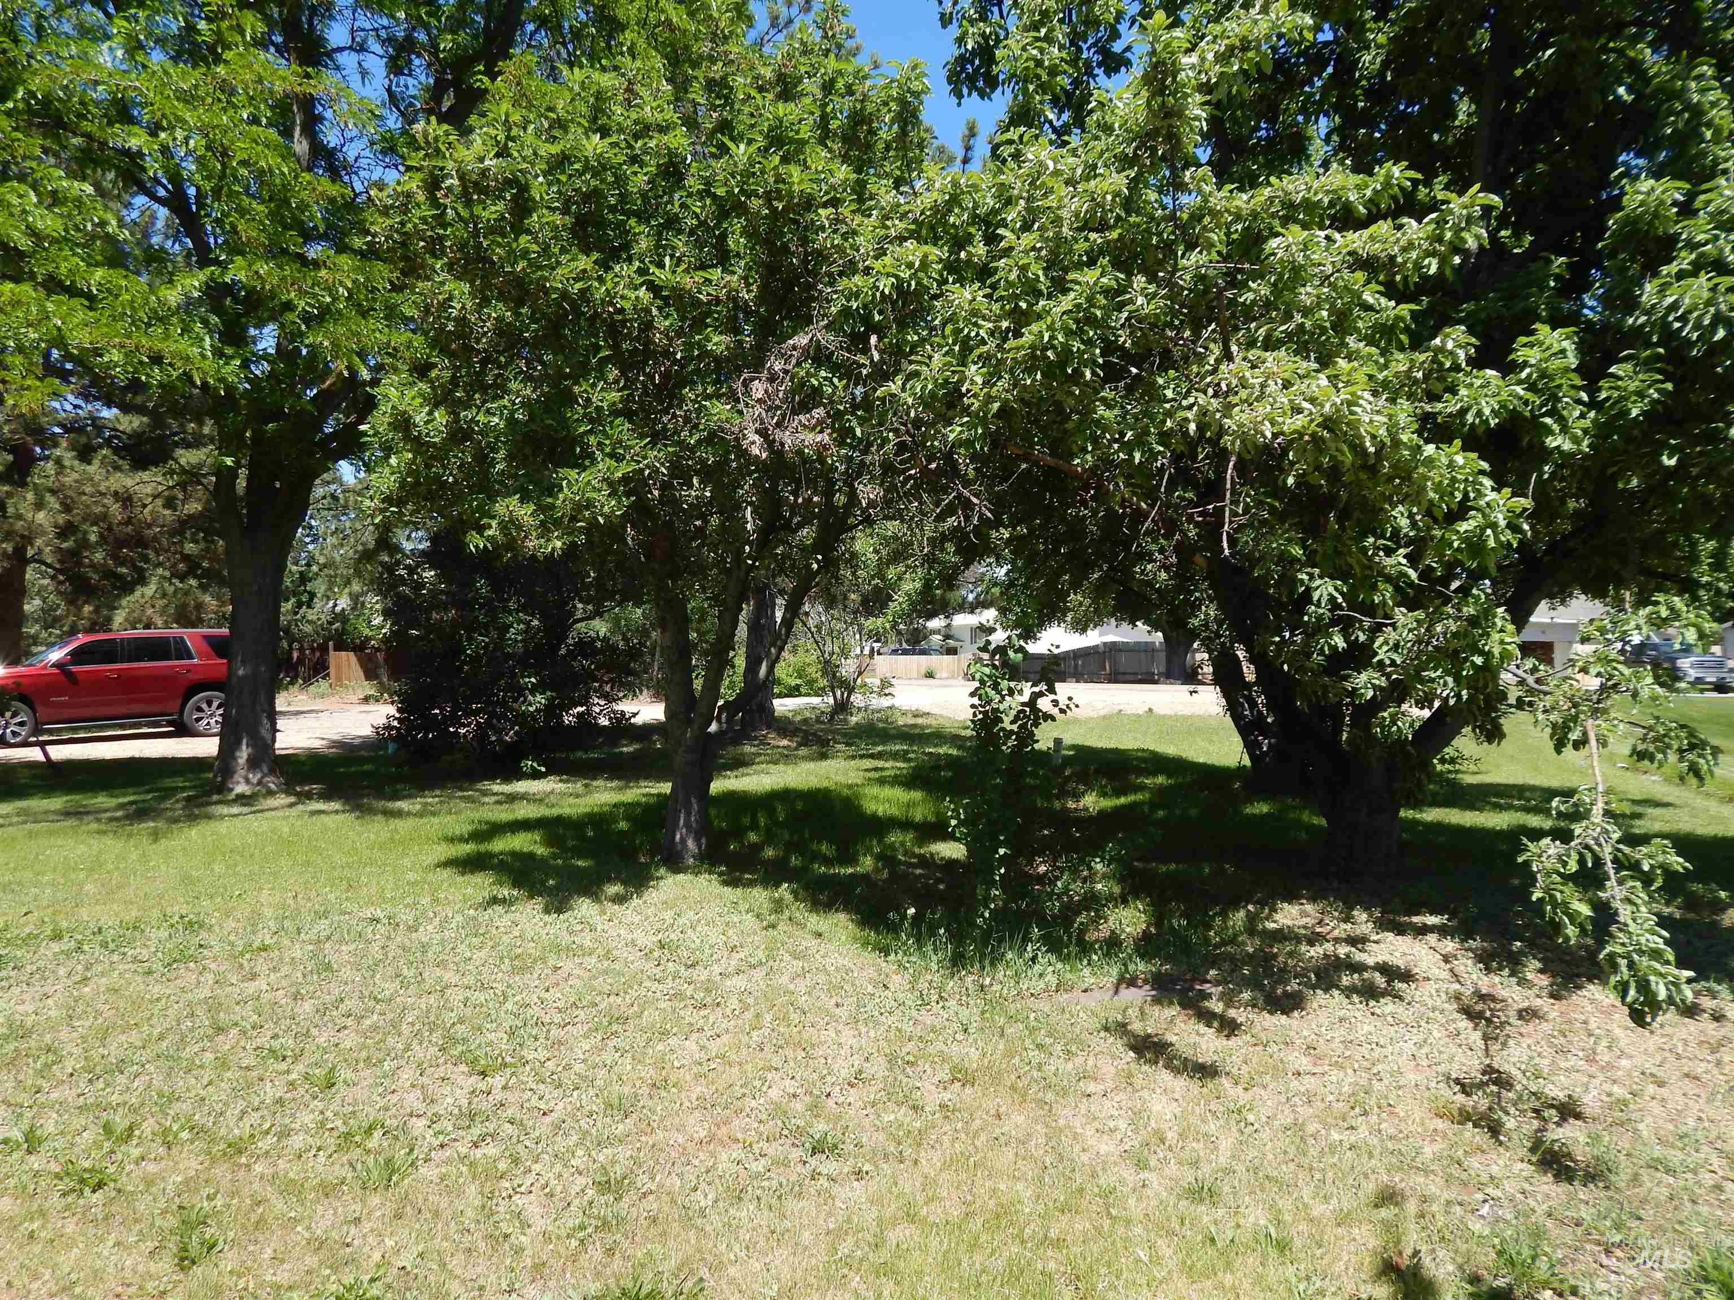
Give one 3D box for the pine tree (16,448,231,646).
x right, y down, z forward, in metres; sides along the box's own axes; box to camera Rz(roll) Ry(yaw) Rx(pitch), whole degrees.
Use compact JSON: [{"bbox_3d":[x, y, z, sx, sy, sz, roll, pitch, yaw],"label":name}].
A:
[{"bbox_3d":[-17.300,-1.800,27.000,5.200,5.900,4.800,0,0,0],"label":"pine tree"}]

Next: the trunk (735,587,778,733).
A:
[{"bbox_3d":[-2.020,0.100,21.000,0.680,2.800,0.680,0,0,0],"label":"trunk"}]

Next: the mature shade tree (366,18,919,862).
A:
[{"bbox_3d":[-1.570,-1.520,8.400,4.100,6.200,4.100,0,0,0],"label":"mature shade tree"}]

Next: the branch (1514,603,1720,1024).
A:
[{"bbox_3d":[2.680,0.470,4.150,0.850,1.300,1.500,0,0,17],"label":"branch"}]

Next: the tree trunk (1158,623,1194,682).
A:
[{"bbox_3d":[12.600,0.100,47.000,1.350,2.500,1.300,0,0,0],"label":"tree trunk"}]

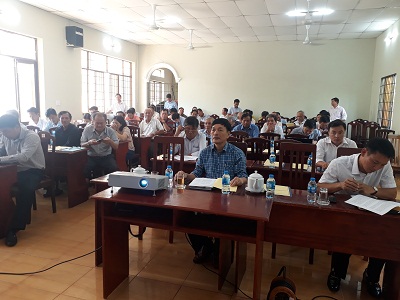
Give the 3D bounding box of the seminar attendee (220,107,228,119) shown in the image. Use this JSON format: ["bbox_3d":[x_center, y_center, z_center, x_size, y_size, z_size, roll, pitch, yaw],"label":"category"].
[{"bbox_3d":[0.753,-0.637,9.732,0.480,1.280,0.680,9,11,42],"label":"seminar attendee"}]

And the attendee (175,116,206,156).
[{"bbox_3d":[-0.137,0.187,4.116,0.520,1.250,0.700,4,9,17],"label":"attendee"}]

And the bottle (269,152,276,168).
[{"bbox_3d":[0.796,0.109,3.393,0.063,0.172,0.063,4,9,17],"label":"bottle"}]

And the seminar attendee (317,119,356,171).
[{"bbox_3d":[1.540,0.303,3.574,0.510,1.280,0.800,4,9,15],"label":"seminar attendee"}]

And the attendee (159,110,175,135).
[{"bbox_3d":[-0.734,-0.227,6.827,0.500,1.270,0.750,3,8,11],"label":"attendee"}]

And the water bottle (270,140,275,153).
[{"bbox_3d":[1.073,-0.055,4.581,0.062,0.178,0.062,4,9,17],"label":"water bottle"}]

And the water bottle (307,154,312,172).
[{"bbox_3d":[1.153,0.135,3.275,0.062,0.178,0.062,4,9,17],"label":"water bottle"}]

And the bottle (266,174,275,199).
[{"bbox_3d":[0.518,0.261,2.285,0.062,0.180,0.062,4,9,17],"label":"bottle"}]

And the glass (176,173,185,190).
[{"bbox_3d":[-0.152,0.247,2.484,0.066,0.113,0.066,4,9,17],"label":"glass"}]

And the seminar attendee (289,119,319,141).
[{"bbox_3d":[1.794,0.089,5.391,0.550,1.200,0.820,4,9,17],"label":"seminar attendee"}]

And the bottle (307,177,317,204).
[{"bbox_3d":[0.795,0.283,2.205,0.062,0.174,0.062,4,9,17],"label":"bottle"}]

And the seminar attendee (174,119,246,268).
[{"bbox_3d":[0.171,0.382,2.771,0.580,1.280,0.800,4,9,17],"label":"seminar attendee"}]

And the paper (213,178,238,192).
[{"bbox_3d":[0.224,0.292,2.612,0.210,0.005,0.297,3,9,9],"label":"paper"}]

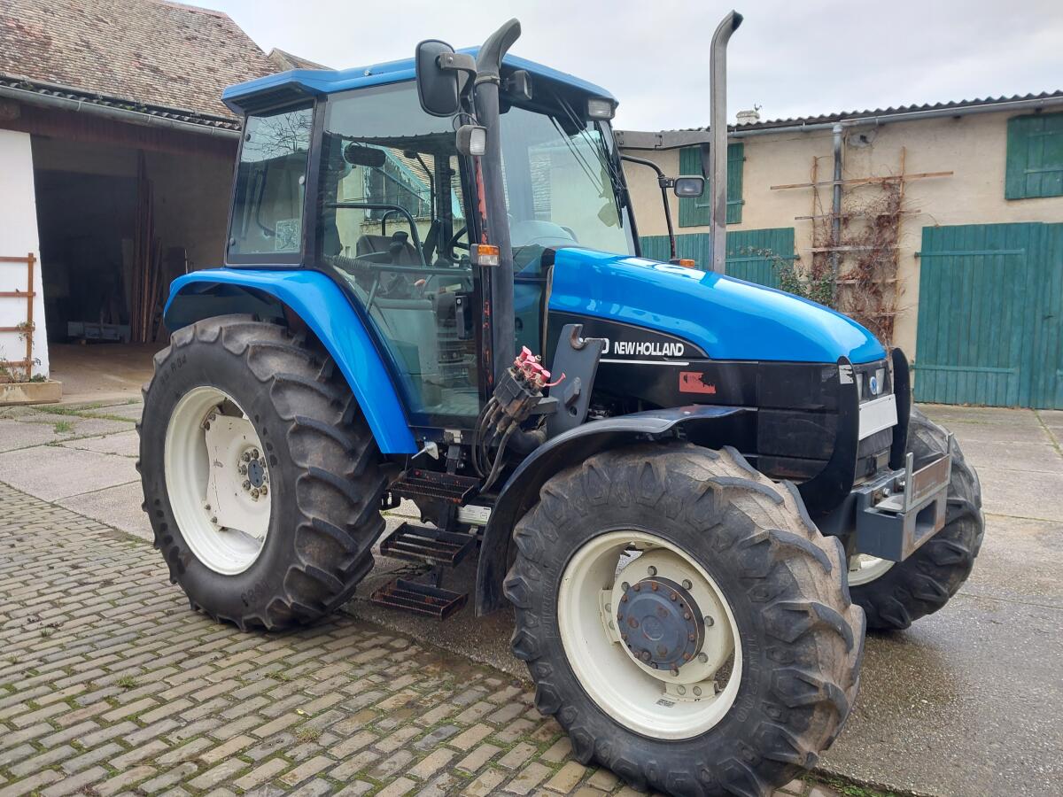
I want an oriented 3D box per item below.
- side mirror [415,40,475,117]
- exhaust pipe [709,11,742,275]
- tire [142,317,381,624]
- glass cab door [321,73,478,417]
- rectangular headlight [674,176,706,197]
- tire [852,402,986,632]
[{"bbox_3d":[-0.342,-1.184,3.062,0.168,0.280,0.065,-10,10,-27],"label":"side mirror"},{"bbox_3d":[0.859,-1.095,3.686,0.140,1.180,0.076,4,8,38],"label":"exhaust pipe"},{"bbox_3d":[-1.391,0.346,4.126,1.550,1.530,0.460,4,8,38],"label":"tire"},{"bbox_3d":[-0.614,-0.646,3.750,0.910,1.530,0.070,2,4,28],"label":"glass cab door"},{"bbox_3d":[0.841,-1.129,4.412,0.163,0.113,0.080,-1,6,1],"label":"rectangular headlight"},{"bbox_3d":[1.574,0.504,4.101,1.160,1.140,0.410,5,8,43],"label":"tire"}]

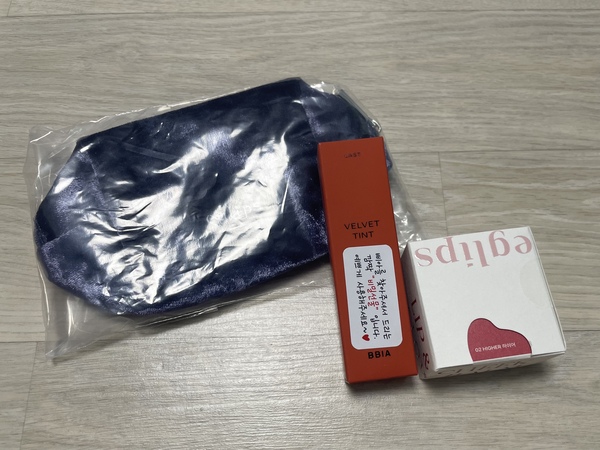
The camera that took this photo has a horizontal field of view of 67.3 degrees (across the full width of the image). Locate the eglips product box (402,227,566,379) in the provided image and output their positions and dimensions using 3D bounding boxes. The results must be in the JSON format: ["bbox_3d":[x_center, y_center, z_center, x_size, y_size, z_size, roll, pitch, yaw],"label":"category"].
[{"bbox_3d":[0.068,0.030,0.175,0.048,0.017,0.049,-7,72,-3],"label":"eglips product box"}]

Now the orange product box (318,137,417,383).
[{"bbox_3d":[0.024,0.012,0.170,0.024,0.022,0.084,-7,83,0],"label":"orange product box"}]

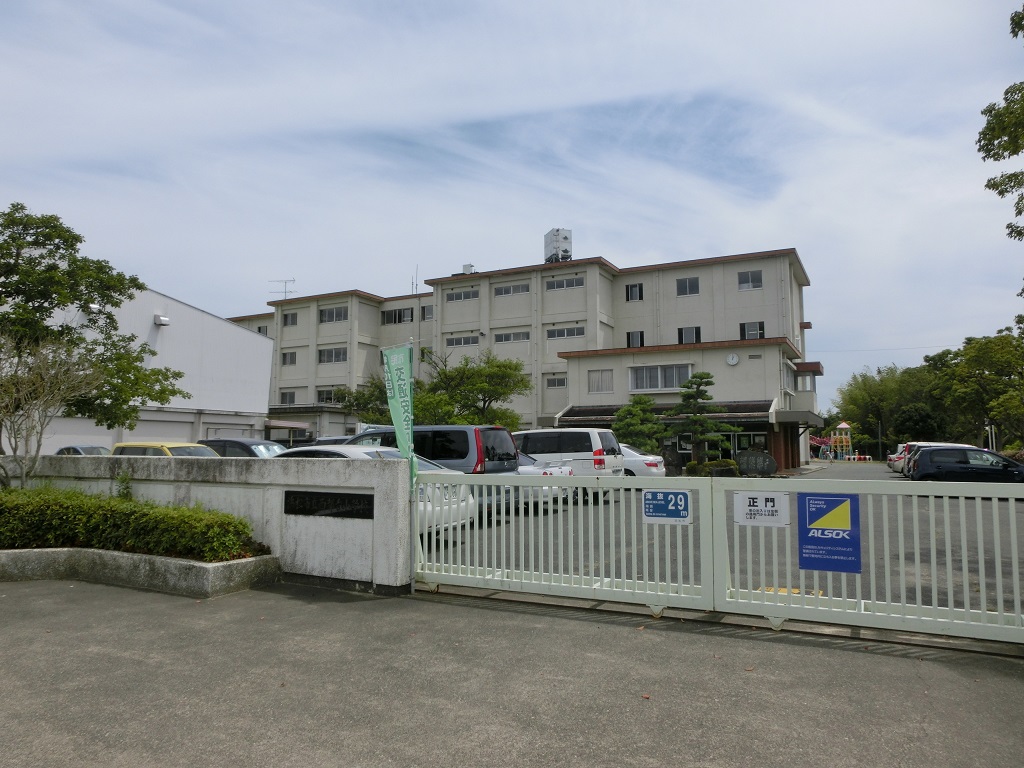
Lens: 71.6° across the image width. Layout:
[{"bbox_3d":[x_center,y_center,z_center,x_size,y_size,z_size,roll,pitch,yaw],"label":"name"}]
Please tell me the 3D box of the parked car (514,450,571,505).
[{"bbox_3d":[-0.902,2.302,17.810,4.580,1.370,1.740,-3,-6,28],"label":"parked car"}]

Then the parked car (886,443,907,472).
[{"bbox_3d":[22.868,4.032,38.010,4.400,1.480,1.700,-3,-6,28],"label":"parked car"}]

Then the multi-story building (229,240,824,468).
[{"bbox_3d":[-4.795,-0.399,63.531,59.500,14.800,13.500,-3,-6,28],"label":"multi-story building"}]

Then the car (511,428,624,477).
[{"bbox_3d":[0.722,2.259,20.114,4.620,1.860,1.700,-3,-6,28],"label":"car"}]

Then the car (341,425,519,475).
[{"bbox_3d":[-2.244,1.828,14.765,4.650,1.840,1.700,-3,-6,29],"label":"car"}]

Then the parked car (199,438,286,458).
[{"bbox_3d":[-7.421,2.372,19.918,3.700,1.640,1.580,-3,-6,27],"label":"parked car"}]

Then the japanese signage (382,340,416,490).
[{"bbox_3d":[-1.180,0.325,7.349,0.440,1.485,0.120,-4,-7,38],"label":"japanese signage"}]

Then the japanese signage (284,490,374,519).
[{"bbox_3d":[-1.940,1.274,7.491,1.205,0.244,0.040,-3,-6,26],"label":"japanese signage"}]

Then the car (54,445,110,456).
[{"bbox_3d":[-19.238,3.494,31.816,4.400,1.460,1.700,-3,-6,28],"label":"car"}]

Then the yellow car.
[{"bbox_3d":[-8.690,2.286,18.155,3.450,1.580,1.500,-3,-6,27],"label":"yellow car"}]

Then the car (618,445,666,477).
[{"bbox_3d":[2.819,2.715,23.944,4.560,1.470,1.700,-3,-6,27],"label":"car"}]

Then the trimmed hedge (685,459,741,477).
[{"bbox_3d":[9.435,3.901,33.245,2.400,0.900,1.300,-3,-6,28],"label":"trimmed hedge"}]

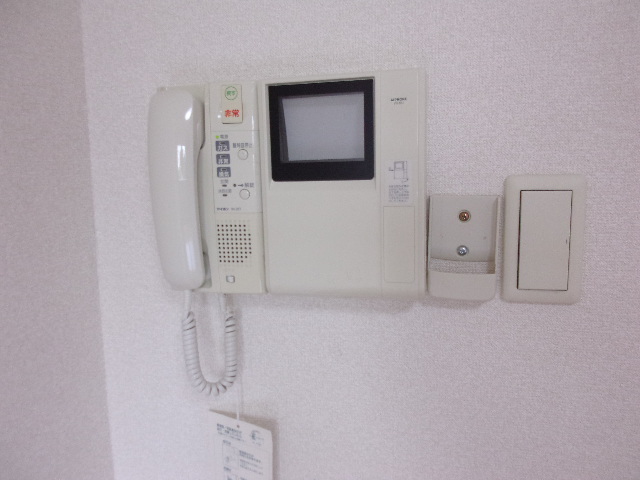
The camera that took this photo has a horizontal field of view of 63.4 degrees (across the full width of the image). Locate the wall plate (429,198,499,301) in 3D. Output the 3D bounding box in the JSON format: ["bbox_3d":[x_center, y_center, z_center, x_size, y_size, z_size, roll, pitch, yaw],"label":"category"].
[{"bbox_3d":[0.133,0.007,0.480,0.062,0.098,0.020,0,7,12],"label":"wall plate"}]

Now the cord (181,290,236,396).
[{"bbox_3d":[-0.112,0.108,0.533,0.061,0.112,0.026,0,7,12],"label":"cord"}]

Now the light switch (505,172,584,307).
[{"bbox_3d":[0.203,0.001,0.469,0.070,0.119,0.011,0,7,12],"label":"light switch"}]

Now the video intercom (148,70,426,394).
[{"bbox_3d":[-0.033,0.006,0.496,0.267,0.310,0.060,0,7,12],"label":"video intercom"}]

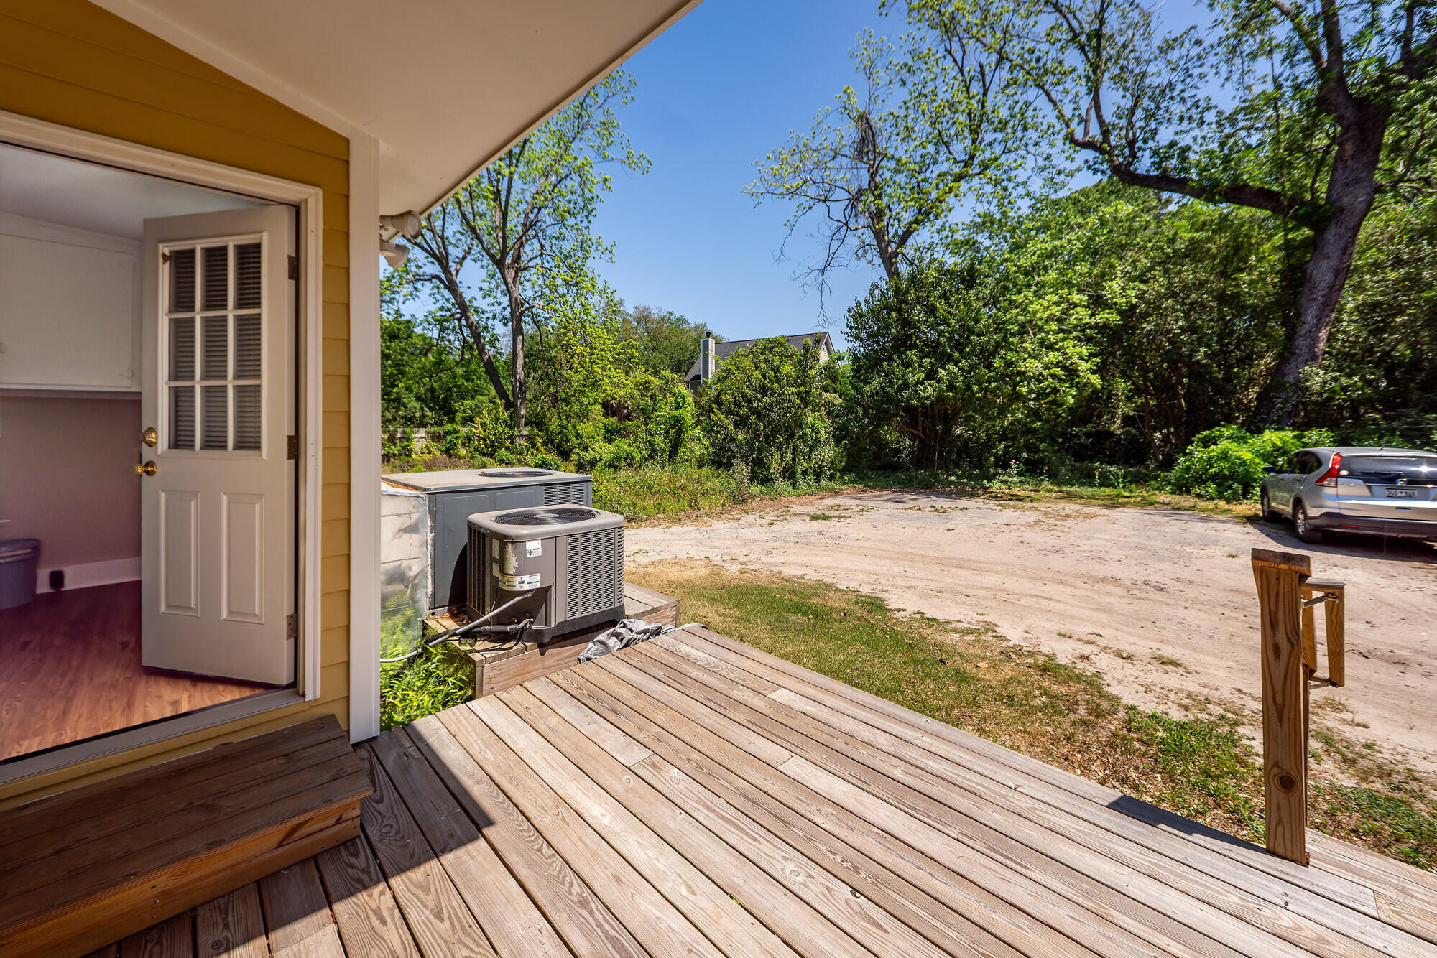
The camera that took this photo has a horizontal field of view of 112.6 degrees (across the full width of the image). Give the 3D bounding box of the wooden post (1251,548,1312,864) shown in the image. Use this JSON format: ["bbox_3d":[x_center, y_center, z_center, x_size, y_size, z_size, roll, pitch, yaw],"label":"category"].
[{"bbox_3d":[1.861,0.750,1.580,0.100,0.990,0.100,-1,2,-45],"label":"wooden post"}]

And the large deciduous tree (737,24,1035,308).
[{"bbox_3d":[6.459,-7.976,17.500,10.000,15.000,9.000,0,5,0],"label":"large deciduous tree"}]

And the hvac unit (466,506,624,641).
[{"bbox_3d":[-1.101,0.571,3.079,0.757,0.635,0.750,5,7,45],"label":"hvac unit"}]

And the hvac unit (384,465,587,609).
[{"bbox_3d":[-1.809,0.383,3.786,1.136,0.794,1.171,5,7,45],"label":"hvac unit"}]

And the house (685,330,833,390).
[{"bbox_3d":[4.380,-8.120,42.000,12.500,9.000,10.000,3,6,29],"label":"house"}]

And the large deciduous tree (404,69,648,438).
[{"bbox_3d":[-8.833,-9.178,21.000,11.000,17.000,10.000,0,5,0],"label":"large deciduous tree"}]

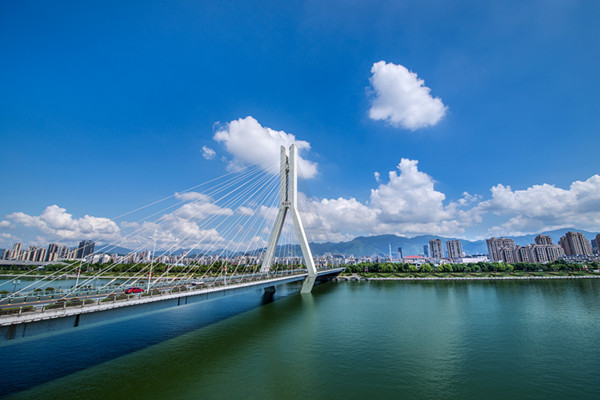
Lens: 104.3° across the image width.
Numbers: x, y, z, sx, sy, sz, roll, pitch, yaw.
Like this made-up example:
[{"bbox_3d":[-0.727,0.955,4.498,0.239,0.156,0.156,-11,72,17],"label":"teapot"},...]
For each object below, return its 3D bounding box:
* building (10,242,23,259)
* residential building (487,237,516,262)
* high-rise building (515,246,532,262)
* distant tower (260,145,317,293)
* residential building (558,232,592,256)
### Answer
[{"bbox_3d":[-1229.520,231.680,1013.330,22.000,88.700,18.000,0,-15,0],"label":"building"},{"bbox_3d":[615.330,157.210,712.380,68.000,81.040,18.000,2,-15,-6],"label":"residential building"},{"bbox_3d":[622.390,156.260,649.070,23.000,50.950,15.000,2,-15,-6],"label":"high-rise building"},{"bbox_3d":[-8.180,10.600,180.340,41.140,112.620,7.500,-5,-16,20],"label":"distant tower"},{"bbox_3d":[767.460,136.600,648.510,39.000,88.730,24.000,2,-15,-6],"label":"residential building"}]

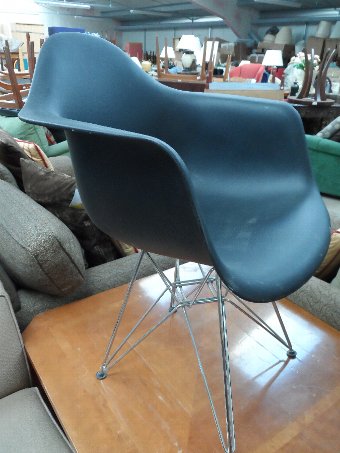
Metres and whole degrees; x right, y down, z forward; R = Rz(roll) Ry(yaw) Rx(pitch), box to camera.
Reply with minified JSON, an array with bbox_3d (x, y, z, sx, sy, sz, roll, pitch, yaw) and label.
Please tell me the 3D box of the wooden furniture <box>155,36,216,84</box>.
[{"bbox_3d":[0.192,-2.050,4.510,0.650,0.500,0.460,7,27,15],"label":"wooden furniture"}]

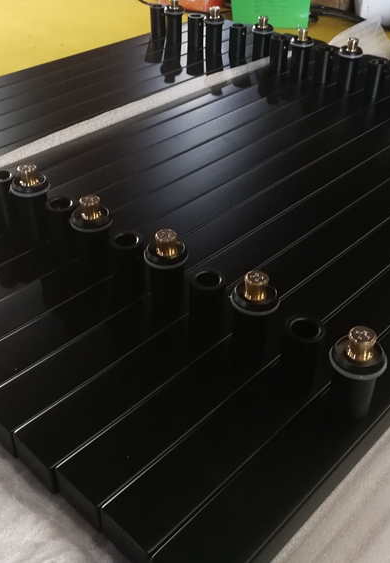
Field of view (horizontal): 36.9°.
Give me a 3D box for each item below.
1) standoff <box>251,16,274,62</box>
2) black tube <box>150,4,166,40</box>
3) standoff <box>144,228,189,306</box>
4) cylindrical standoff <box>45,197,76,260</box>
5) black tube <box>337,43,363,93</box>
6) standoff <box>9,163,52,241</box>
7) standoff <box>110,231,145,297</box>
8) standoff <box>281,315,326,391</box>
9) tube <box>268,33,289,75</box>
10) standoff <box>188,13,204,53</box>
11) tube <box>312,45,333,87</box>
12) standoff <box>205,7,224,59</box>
[{"bbox_3d":[0.102,-0.368,0.891,0.035,0.067,0.035,0,39,0],"label":"standoff"},{"bbox_3d":[-0.064,-0.450,1.021,0.026,0.046,0.026,0,39,0],"label":"black tube"},{"bbox_3d":[-0.022,-0.008,0.459,0.035,0.066,0.035,0,39,0],"label":"standoff"},{"bbox_3d":[-0.112,-0.047,0.502,0.025,0.045,0.025,0,39,0],"label":"cylindrical standoff"},{"bbox_3d":[0.219,-0.303,0.833,0.034,0.056,0.034,0,39,0],"label":"black tube"},{"bbox_3d":[-0.142,-0.070,0.515,0.032,0.064,0.032,0,39,0],"label":"standoff"},{"bbox_3d":[-0.054,-0.016,0.485,0.026,0.046,0.026,0,39,0],"label":"standoff"},{"bbox_3d":[0.072,0.049,0.398,0.025,0.046,0.025,0,39,0],"label":"standoff"},{"bbox_3d":[0.125,-0.343,0.882,0.026,0.046,0.026,0,38,0],"label":"tube"},{"bbox_3d":[0.002,-0.406,0.949,0.025,0.045,0.025,0,39,0],"label":"standoff"},{"bbox_3d":[0.187,-0.316,0.857,0.026,0.046,0.026,32,49,33],"label":"tube"},{"bbox_3d":[0.031,-0.400,0.931,0.035,0.067,0.035,0,39,0],"label":"standoff"}]

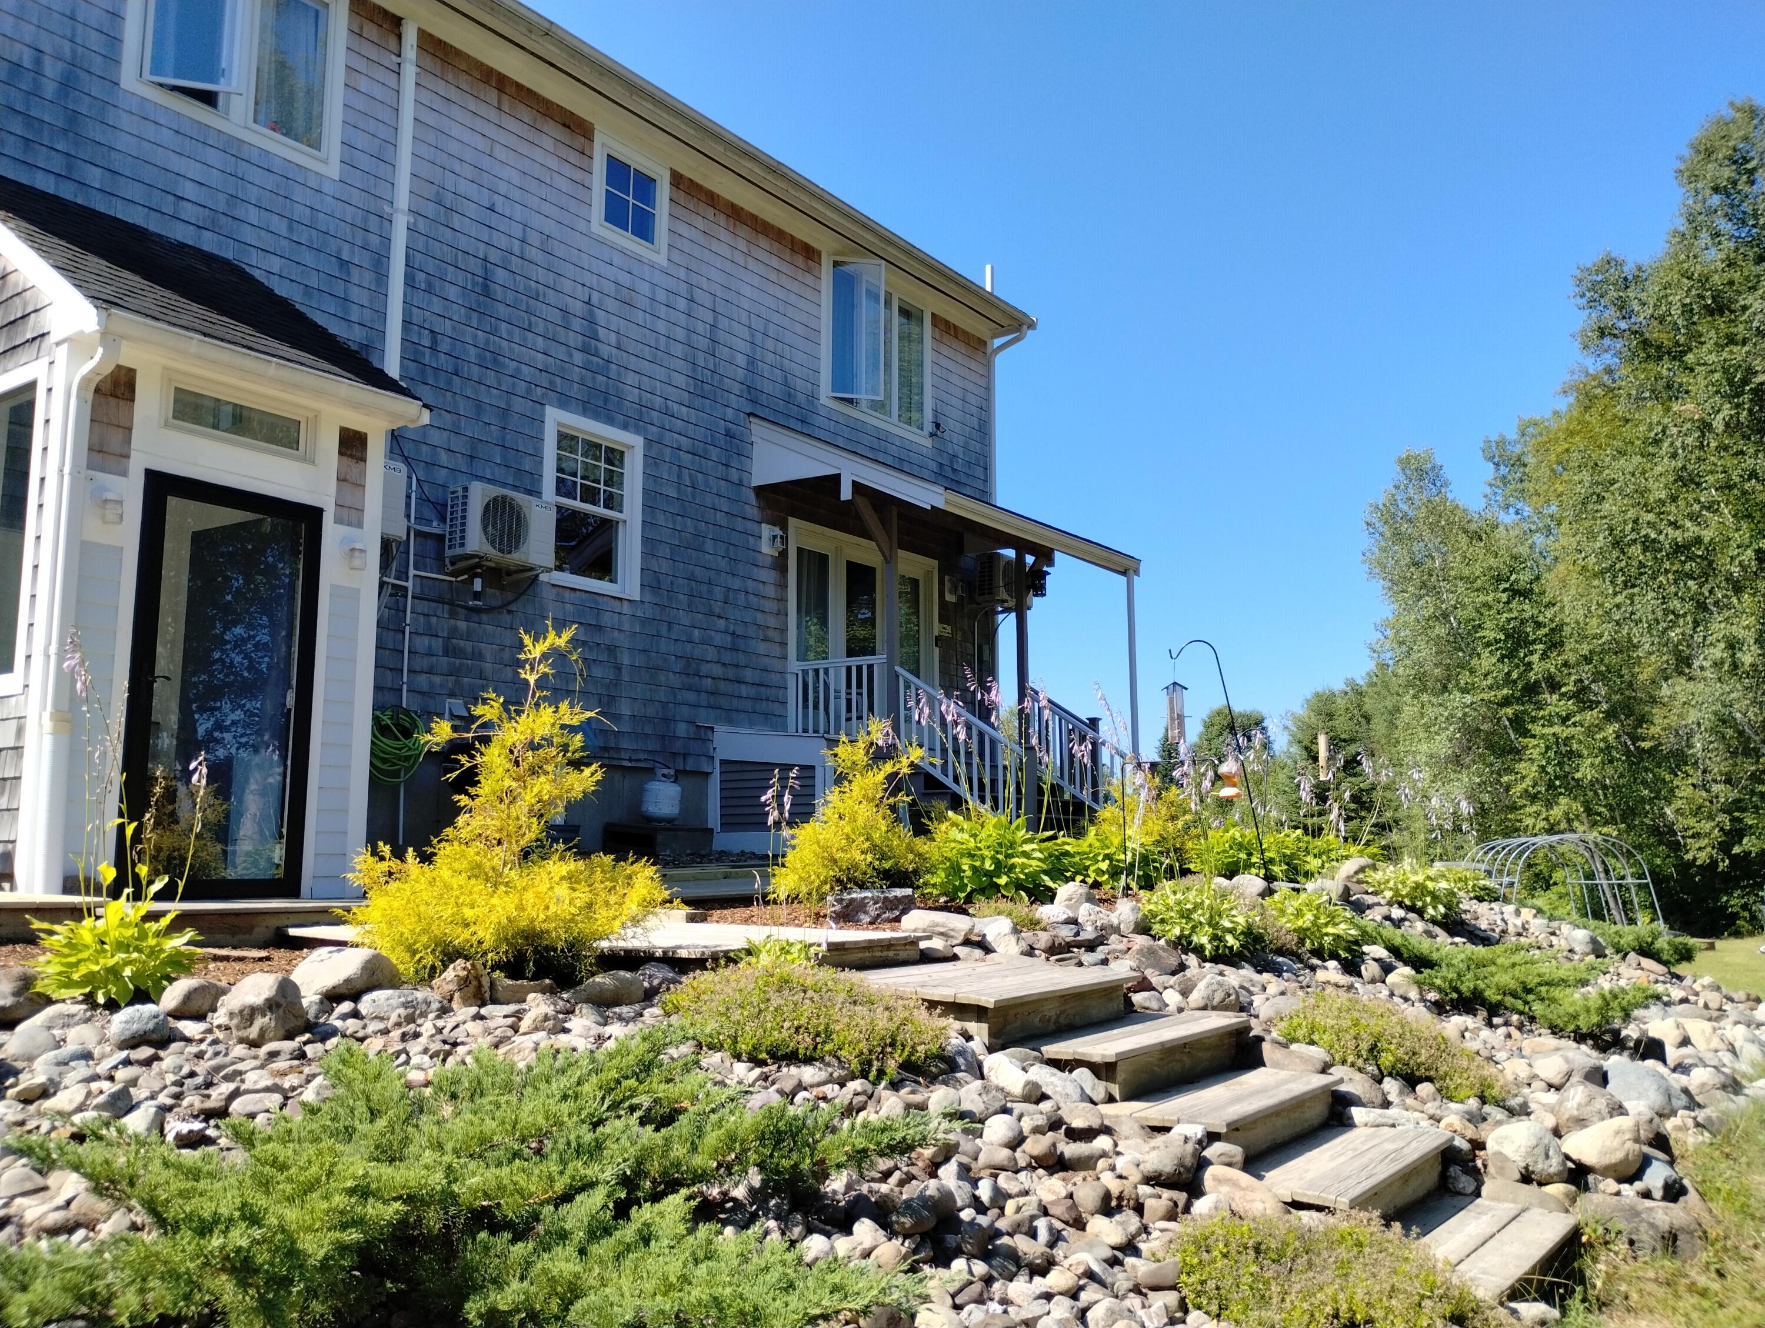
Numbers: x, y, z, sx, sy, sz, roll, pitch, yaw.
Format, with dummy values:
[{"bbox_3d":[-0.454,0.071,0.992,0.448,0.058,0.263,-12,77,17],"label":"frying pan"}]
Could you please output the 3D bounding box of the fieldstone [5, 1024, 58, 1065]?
[{"bbox_3d":[-2.232,0.997,3.750,0.138,0.095,0.120,5,-9,-30],"label":"fieldstone"}]

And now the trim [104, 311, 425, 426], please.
[{"bbox_3d":[-3.108,-1.481,7.294,0.140,0.130,1.700,-7,-11,36],"label":"trim"}]

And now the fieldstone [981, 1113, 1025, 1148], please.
[{"bbox_3d":[0.297,1.143,3.500,0.100,0.088,0.090,-1,-8,5],"label":"fieldstone"}]

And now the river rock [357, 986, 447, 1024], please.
[{"bbox_3d":[-1.506,1.072,4.480,0.285,0.130,0.200,3,-9,-18],"label":"river rock"}]

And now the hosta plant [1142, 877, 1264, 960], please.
[{"bbox_3d":[1.323,1.053,5.900,0.500,0.330,0.480,-2,-8,12],"label":"hosta plant"}]

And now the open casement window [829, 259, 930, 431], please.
[{"bbox_3d":[0.117,-3.307,14.988,0.420,1.450,1.680,-7,-11,36],"label":"open casement window"}]

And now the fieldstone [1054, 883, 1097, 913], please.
[{"bbox_3d":[0.972,1.188,7.200,0.215,0.165,0.180,-1,-8,8],"label":"fieldstone"}]

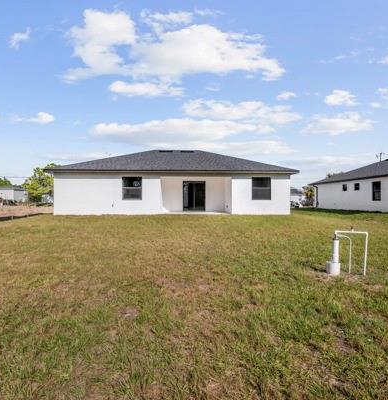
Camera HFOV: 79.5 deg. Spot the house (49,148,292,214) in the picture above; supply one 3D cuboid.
[{"bbox_3d":[-1.470,-1.790,22.200,17.050,5.680,13.200,0,0,0],"label":"house"}]

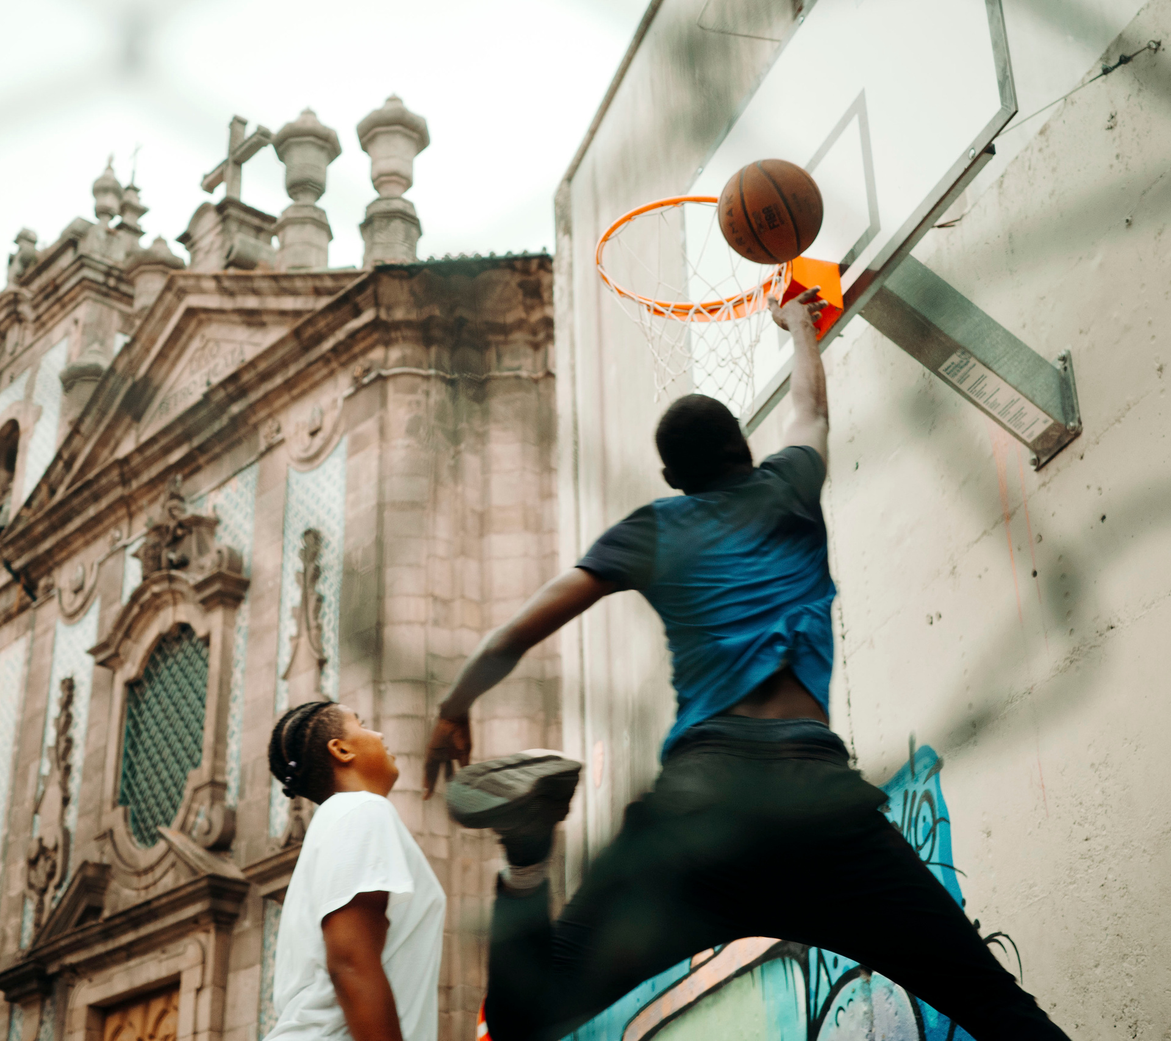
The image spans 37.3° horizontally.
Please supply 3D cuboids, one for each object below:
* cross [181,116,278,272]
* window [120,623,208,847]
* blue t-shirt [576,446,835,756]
[{"bbox_3d":[-5.561,-5.207,27.431,1.100,3.190,1.815,23,-38,-38],"label":"cross"},{"bbox_3d":[-5.618,2.878,23.237,0.308,3.047,2.057,23,-38,-38],"label":"window"},{"bbox_3d":[0.233,0.148,3.360,0.490,0.600,0.310,-1,-34,-10],"label":"blue t-shirt"}]

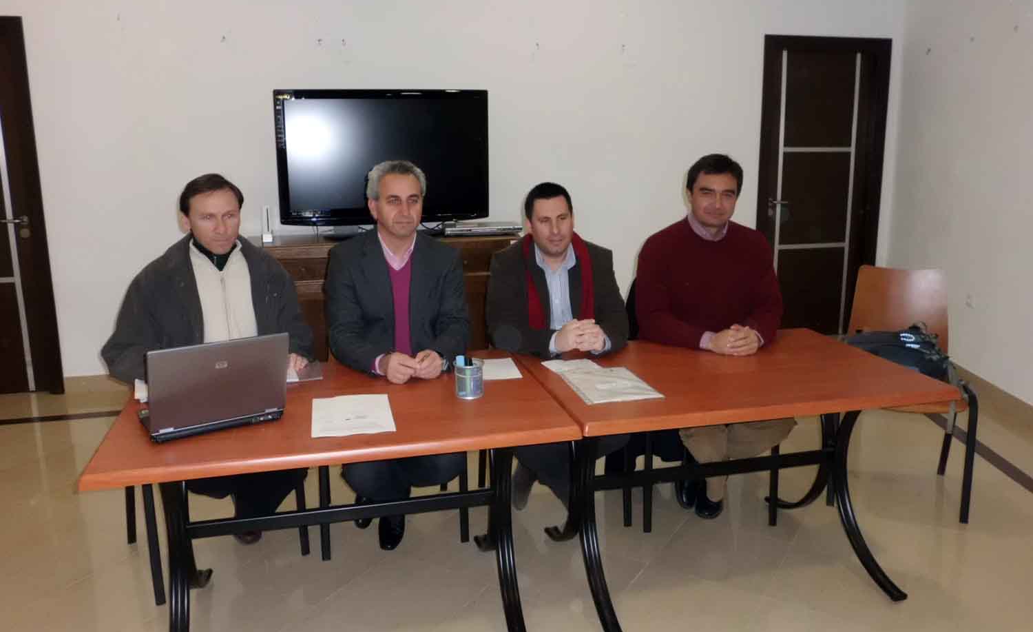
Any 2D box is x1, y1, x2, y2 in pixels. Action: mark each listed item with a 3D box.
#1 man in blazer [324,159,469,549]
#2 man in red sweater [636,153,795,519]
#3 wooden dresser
[{"bbox_3d":[-0.408,0.156,2.698,0.500,1.355,0.620,-3,11,-13],"label":"man in blazer"},{"bbox_3d":[0.721,0.090,2.932,0.560,1.365,0.620,-2,11,-4],"label":"man in red sweater"},{"bbox_3d":[-0.749,-0.006,4.693,1.473,0.923,0.480,-3,11,-13],"label":"wooden dresser"}]

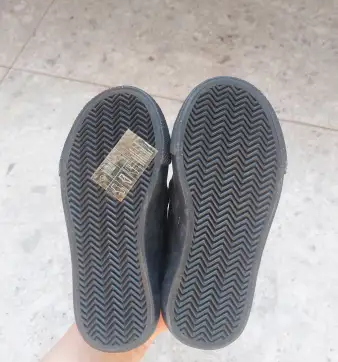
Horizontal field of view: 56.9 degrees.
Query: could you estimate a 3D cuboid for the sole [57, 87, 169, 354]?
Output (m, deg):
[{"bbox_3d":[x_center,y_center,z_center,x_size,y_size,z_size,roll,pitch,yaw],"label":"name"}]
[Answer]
[{"bbox_3d":[-0.040,0.028,0.289,0.087,0.082,0.214,-1,84,5],"label":"sole"}]

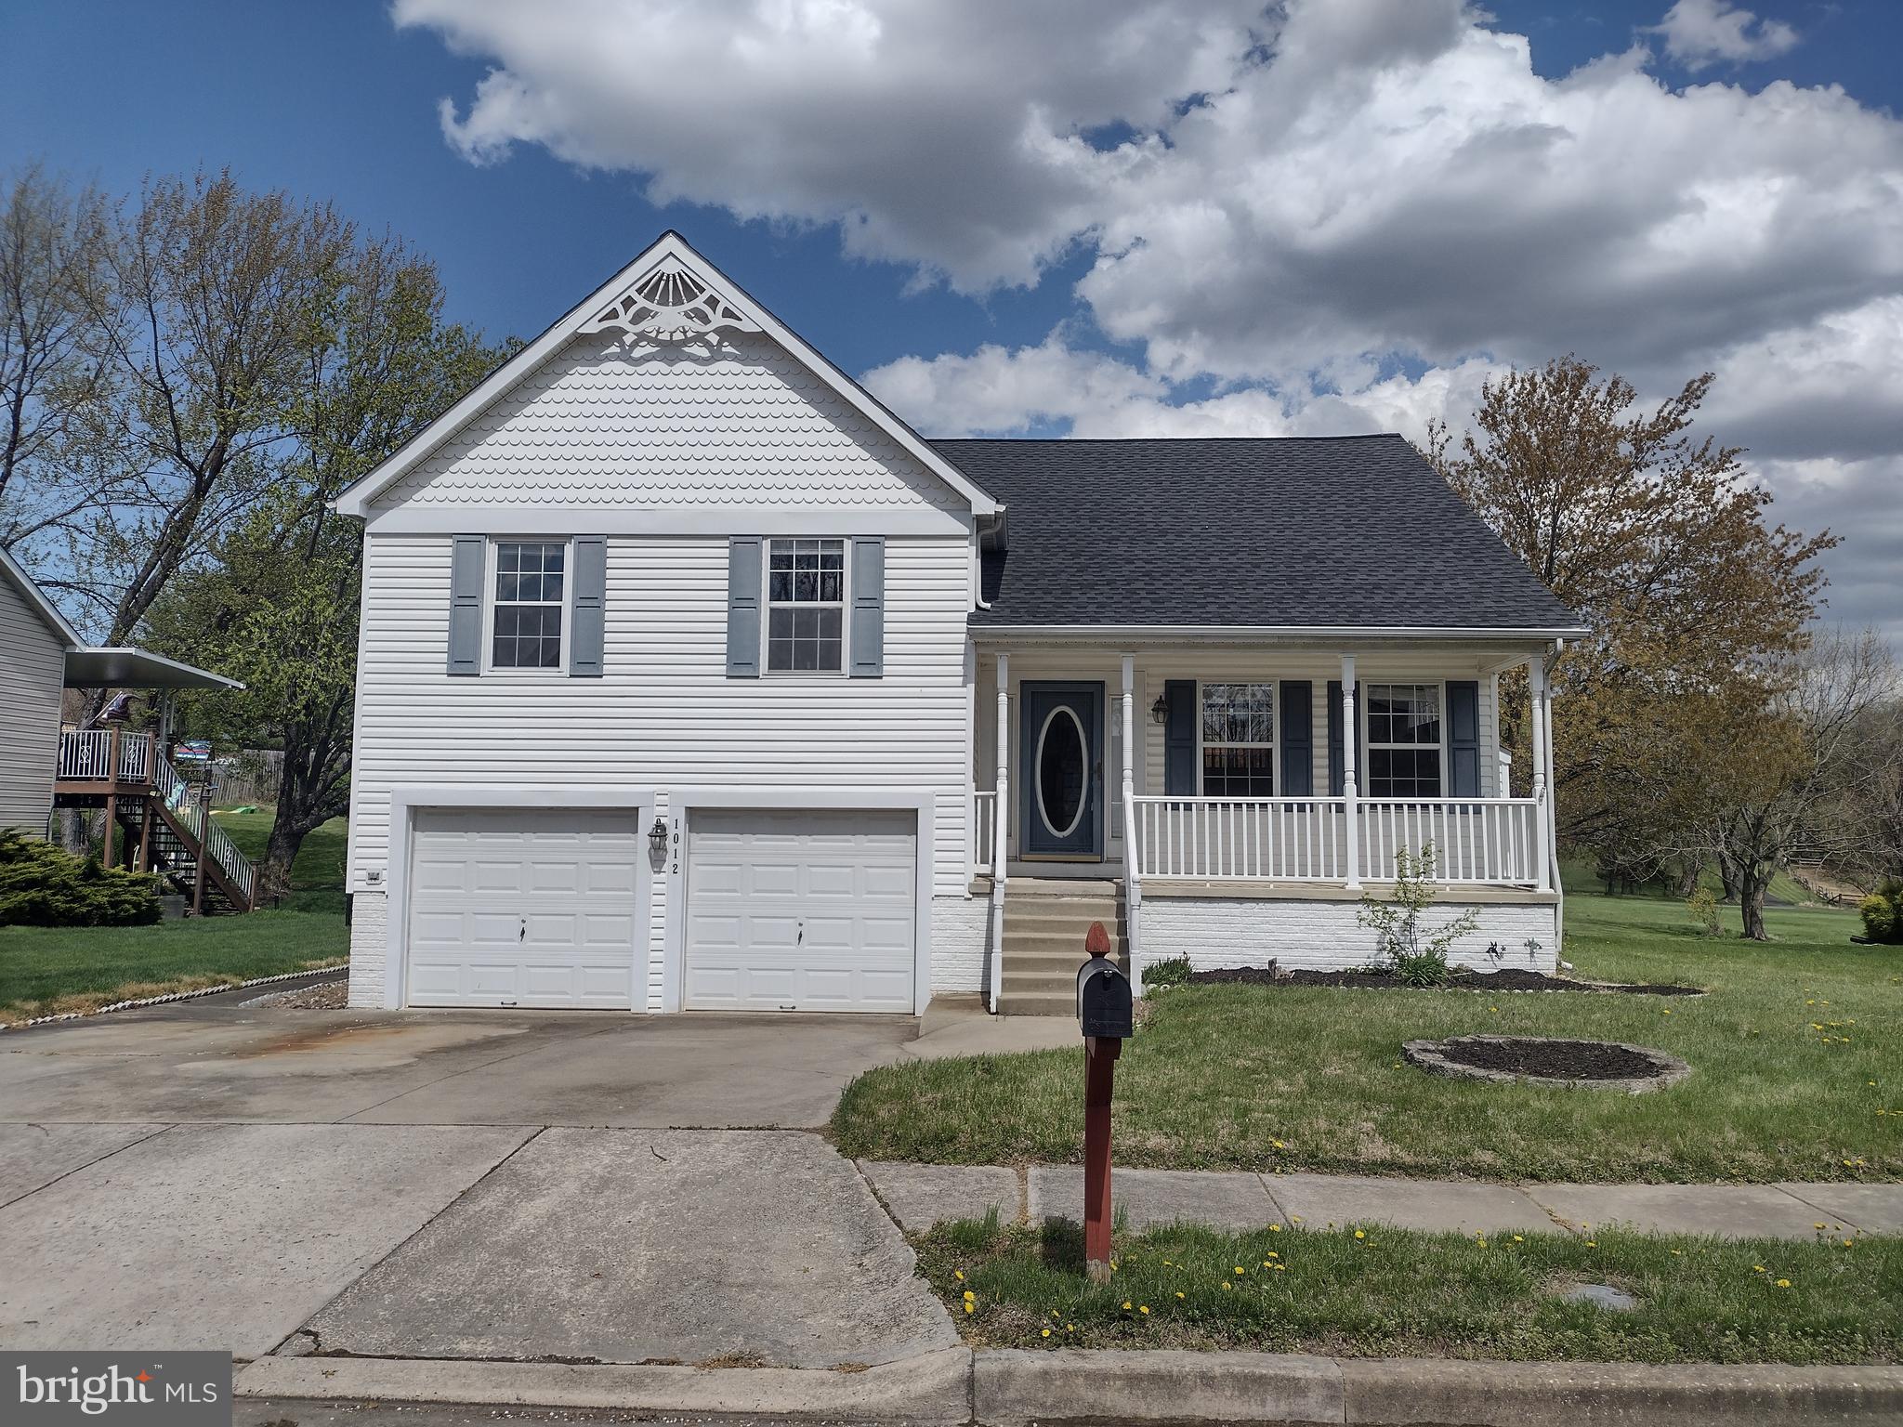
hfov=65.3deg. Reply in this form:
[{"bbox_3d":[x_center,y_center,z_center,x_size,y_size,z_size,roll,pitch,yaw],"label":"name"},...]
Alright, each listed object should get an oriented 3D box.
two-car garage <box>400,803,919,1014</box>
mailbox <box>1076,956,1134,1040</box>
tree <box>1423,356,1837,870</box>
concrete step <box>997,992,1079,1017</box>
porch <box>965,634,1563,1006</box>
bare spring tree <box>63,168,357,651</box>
[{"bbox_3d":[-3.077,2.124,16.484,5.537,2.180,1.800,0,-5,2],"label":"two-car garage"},{"bbox_3d":[0.530,0.989,5.183,0.162,0.225,0.490,0,-5,2],"label":"mailbox"},{"bbox_3d":[13.497,-1.623,29.845,8.463,10.753,8.400,0,-5,2],"label":"tree"},{"bbox_3d":[1.043,2.745,13.934,1.280,0.175,0.300,0,-5,2],"label":"concrete step"},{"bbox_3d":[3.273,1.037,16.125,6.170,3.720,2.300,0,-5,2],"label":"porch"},{"bbox_3d":[-17.791,-4.602,35.148,7.176,16.215,7.000,0,-5,2],"label":"bare spring tree"}]

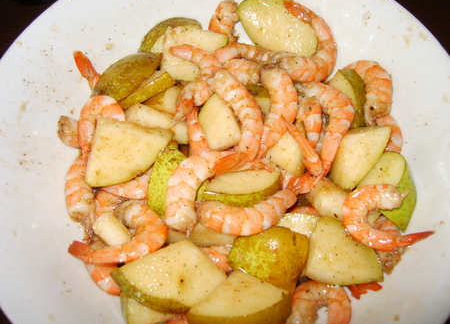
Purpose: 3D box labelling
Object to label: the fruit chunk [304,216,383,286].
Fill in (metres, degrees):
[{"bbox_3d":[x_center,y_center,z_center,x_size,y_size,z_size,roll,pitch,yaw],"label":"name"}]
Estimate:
[{"bbox_3d":[0.066,0.050,0.256,0.041,0.020,0.037,-6,65,-2],"label":"fruit chunk"}]

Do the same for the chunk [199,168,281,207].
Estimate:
[{"bbox_3d":[0.009,0.016,0.271,0.048,0.019,0.024,-2,65,-1],"label":"chunk"}]

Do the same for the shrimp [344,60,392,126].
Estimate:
[{"bbox_3d":[0.096,-0.047,0.305,0.029,0.016,0.042,-5,65,-2],"label":"shrimp"}]

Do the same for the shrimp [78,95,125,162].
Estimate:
[{"bbox_3d":[-0.077,-0.021,0.286,0.032,0.017,0.044,3,65,1],"label":"shrimp"}]

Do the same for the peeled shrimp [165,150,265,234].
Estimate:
[{"bbox_3d":[-0.010,0.009,0.259,0.033,0.018,0.066,41,71,17],"label":"peeled shrimp"}]

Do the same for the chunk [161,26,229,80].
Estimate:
[{"bbox_3d":[-0.021,-0.074,0.315,0.043,0.020,0.034,6,65,3],"label":"chunk"}]

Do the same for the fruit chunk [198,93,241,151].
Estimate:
[{"bbox_3d":[-0.004,-0.025,0.291,0.025,0.018,0.037,-12,65,-5],"label":"fruit chunk"}]

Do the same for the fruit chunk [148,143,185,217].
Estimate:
[{"bbox_3d":[-0.030,0.010,0.274,0.032,0.024,0.047,0,65,0],"label":"fruit chunk"}]

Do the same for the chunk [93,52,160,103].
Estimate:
[{"bbox_3d":[-0.067,-0.057,0.309,0.048,0.022,0.027,-28,67,-12],"label":"chunk"}]

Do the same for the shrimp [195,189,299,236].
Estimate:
[{"bbox_3d":[0.013,0.029,0.253,0.057,0.017,0.022,-8,65,-4],"label":"shrimp"}]

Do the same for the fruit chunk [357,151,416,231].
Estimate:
[{"bbox_3d":[0.098,0.018,0.276,0.032,0.023,0.044,16,66,8],"label":"fruit chunk"}]

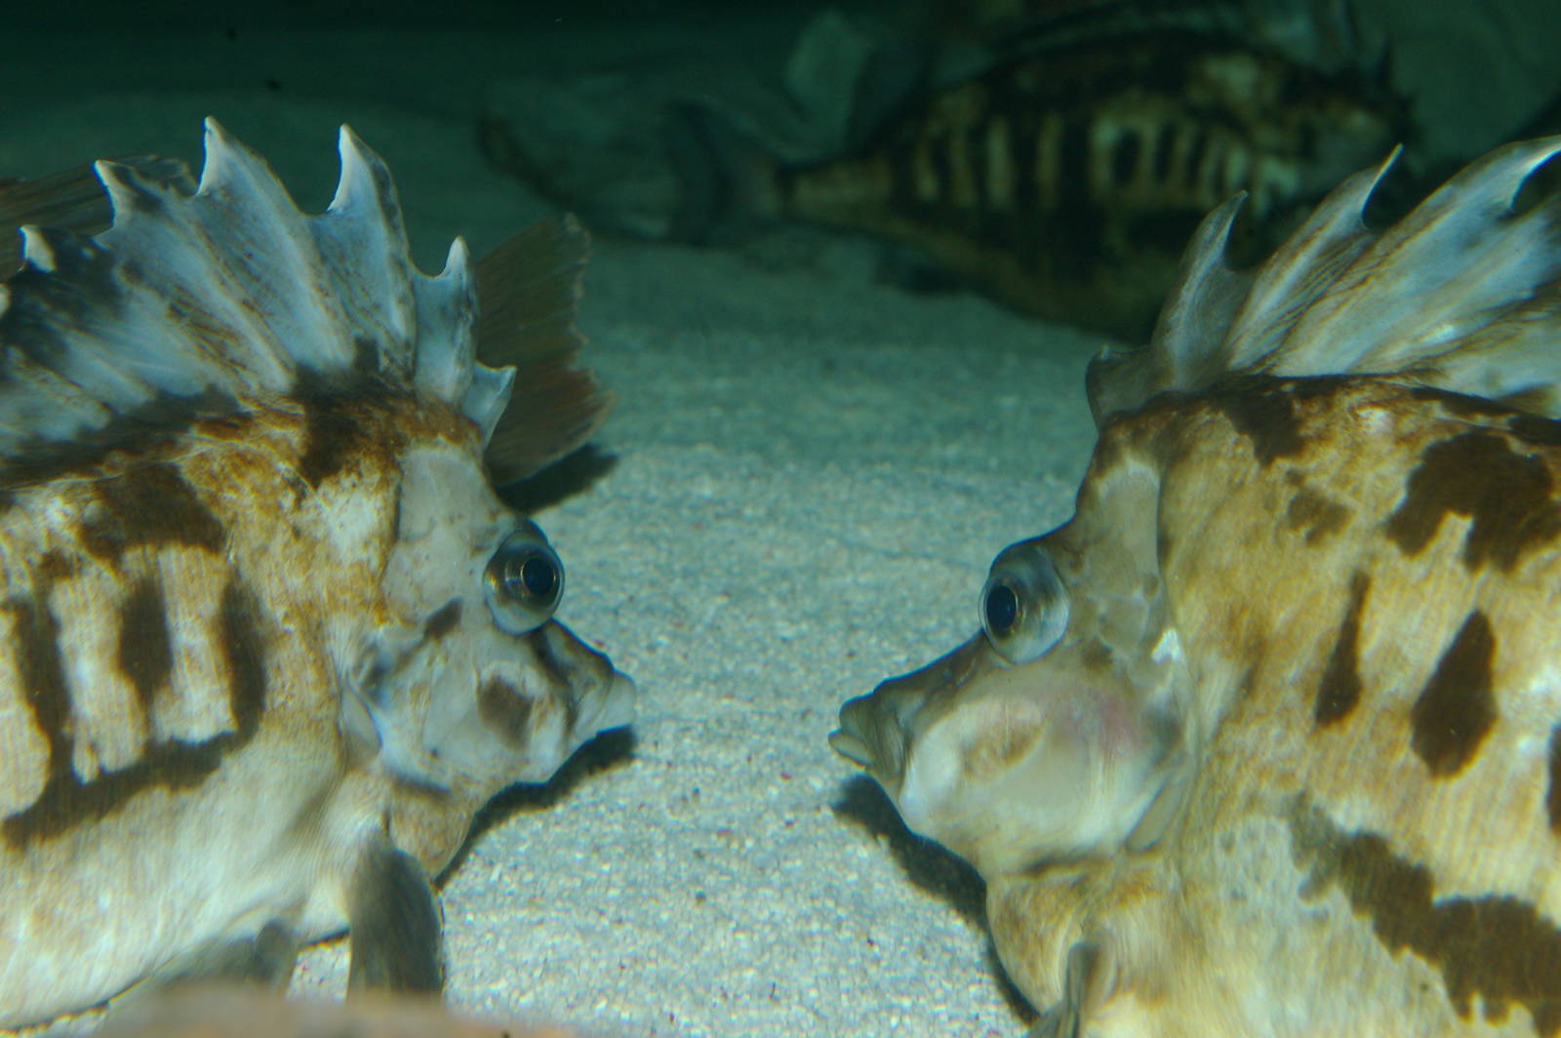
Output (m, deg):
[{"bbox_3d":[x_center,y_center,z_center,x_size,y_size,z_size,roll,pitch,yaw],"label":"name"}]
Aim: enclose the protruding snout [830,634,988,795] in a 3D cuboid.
[{"bbox_3d":[0.023,0.035,0.620,0.026,0.026,0.020,5,14,21],"label":"protruding snout"}]

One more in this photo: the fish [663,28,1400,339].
[{"bbox_3d":[0.096,-0.136,1.330,0.278,0.130,0.070,-3,13,-13],"label":"fish"}]

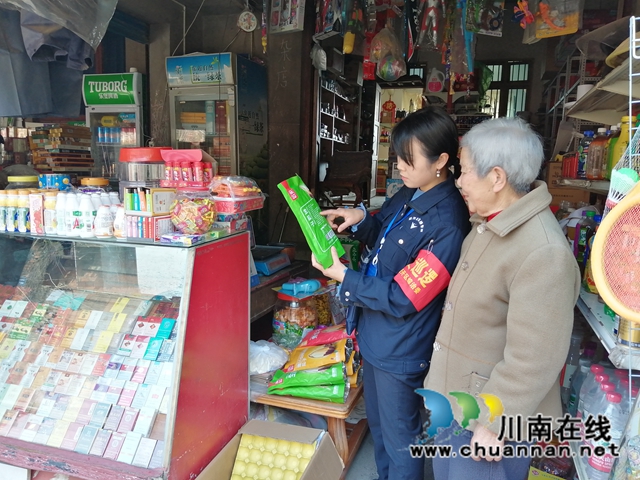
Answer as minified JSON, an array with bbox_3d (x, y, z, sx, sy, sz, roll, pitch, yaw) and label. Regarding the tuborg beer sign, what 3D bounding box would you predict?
[{"bbox_3d":[-1.607,-1.159,3.719,0.500,0.245,0.100,4,9,16],"label":"tuborg beer sign"}]

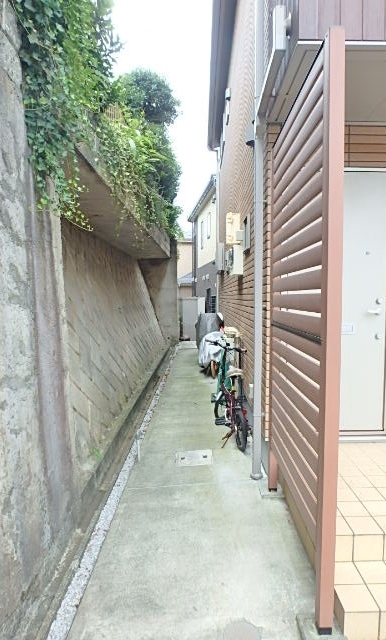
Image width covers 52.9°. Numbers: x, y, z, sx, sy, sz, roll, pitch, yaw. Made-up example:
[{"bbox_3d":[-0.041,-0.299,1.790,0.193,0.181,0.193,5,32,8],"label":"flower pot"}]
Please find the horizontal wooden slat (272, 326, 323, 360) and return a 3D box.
[{"bbox_3d":[0.583,0.109,2.264,0.025,0.086,1.126,0,4,1],"label":"horizontal wooden slat"}]

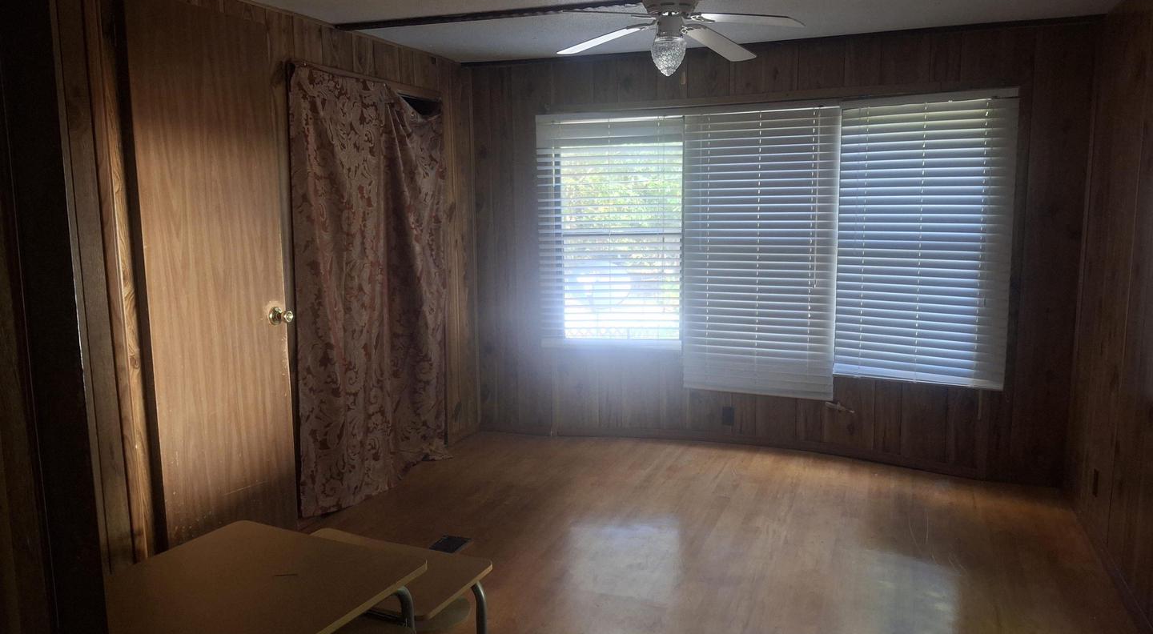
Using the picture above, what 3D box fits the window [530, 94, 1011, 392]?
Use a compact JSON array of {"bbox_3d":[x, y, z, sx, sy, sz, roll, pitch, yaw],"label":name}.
[{"bbox_3d":[0.960,-0.393,4.548,2.534,1.535,0.110,2,8,20],"label":"window"}]

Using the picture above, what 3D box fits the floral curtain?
[{"bbox_3d":[-0.965,-0.153,4.159,0.105,1.962,1.302,2,8,20],"label":"floral curtain"}]

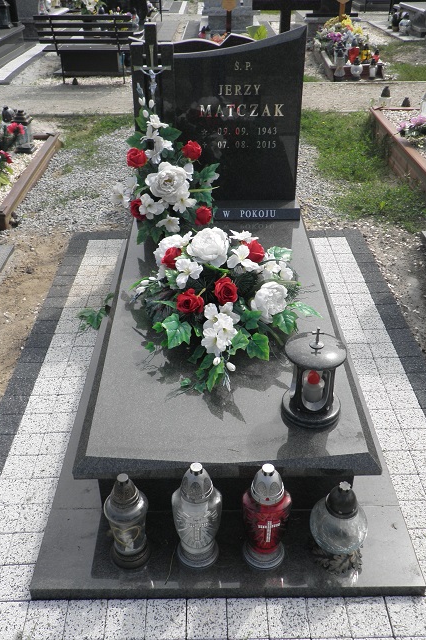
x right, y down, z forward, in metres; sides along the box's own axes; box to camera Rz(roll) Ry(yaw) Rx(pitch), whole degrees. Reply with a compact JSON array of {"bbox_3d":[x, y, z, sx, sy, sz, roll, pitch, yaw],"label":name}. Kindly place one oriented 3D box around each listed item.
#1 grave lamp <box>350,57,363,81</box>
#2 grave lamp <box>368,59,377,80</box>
[{"bbox_3d":[1.585,-2.772,6.519,0.133,0.225,0.133,-1,33,0],"label":"grave lamp"},{"bbox_3d":[1.773,-2.784,6.552,0.085,0.208,0.085,-1,33,0],"label":"grave lamp"}]

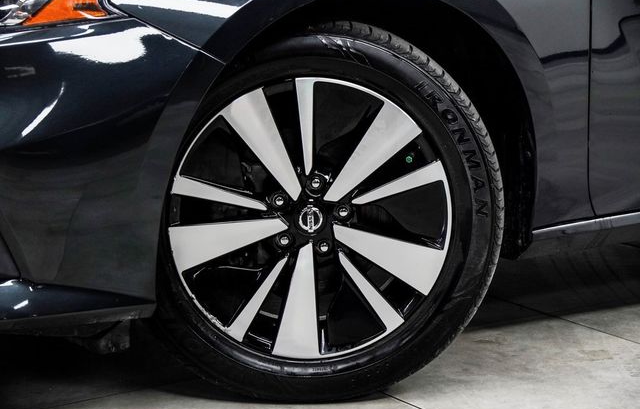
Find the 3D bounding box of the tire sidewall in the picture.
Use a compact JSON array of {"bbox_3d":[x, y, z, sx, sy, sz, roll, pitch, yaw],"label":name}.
[{"bbox_3d":[-0.021,0.006,3.075,0.667,0.663,0.228,-1,8,-3],"label":"tire sidewall"}]

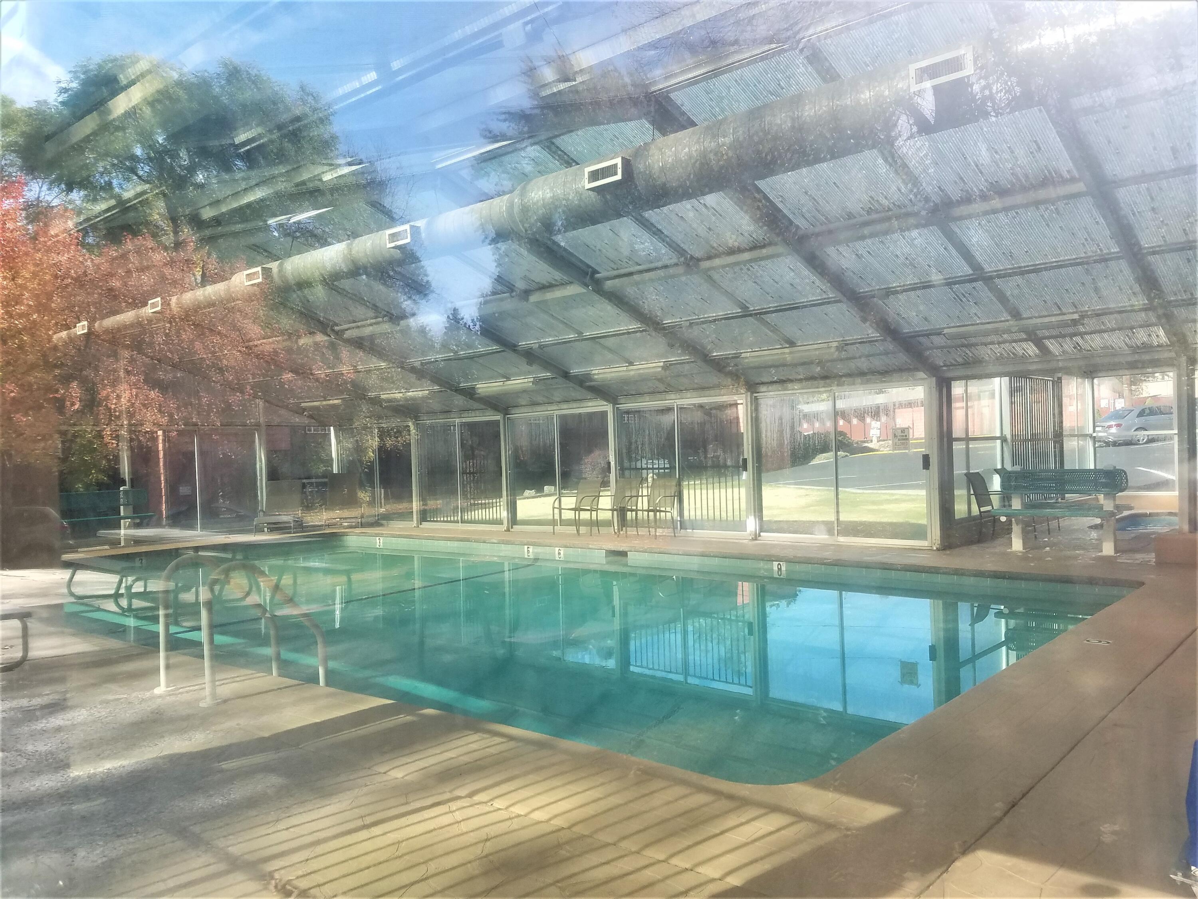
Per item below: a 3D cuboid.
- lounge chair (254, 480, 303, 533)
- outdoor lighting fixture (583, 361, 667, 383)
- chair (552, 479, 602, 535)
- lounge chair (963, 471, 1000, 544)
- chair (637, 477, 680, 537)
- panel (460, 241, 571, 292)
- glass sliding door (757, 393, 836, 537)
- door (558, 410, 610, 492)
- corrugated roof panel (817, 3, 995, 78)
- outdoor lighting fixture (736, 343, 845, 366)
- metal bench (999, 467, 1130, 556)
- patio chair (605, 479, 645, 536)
[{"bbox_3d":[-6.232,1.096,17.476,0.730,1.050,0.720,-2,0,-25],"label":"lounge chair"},{"bbox_3d":[0.321,-1.123,13.106,1.460,0.130,0.200,-2,0,43],"label":"outdoor lighting fixture"},{"bbox_3d":[-0.362,0.962,15.105,0.600,0.920,0.620,-2,0,43],"label":"chair"},{"bbox_3d":[4.937,0.699,11.087,0.620,0.860,0.580,-2,-1,41],"label":"lounge chair"},{"bbox_3d":[0.797,0.920,14.069,0.610,0.920,0.620,-2,0,43],"label":"chair"},{"bbox_3d":[-0.953,-2.202,10.887,1.000,0.050,1.121,-2,-21,43],"label":"panel"},{"bbox_3d":[2.561,0.189,11.727,1.120,1.880,0.060,-2,-1,41],"label":"glass sliding door"},{"bbox_3d":[-0.211,0.368,15.235,1.260,2.000,0.060,-2,0,43],"label":"door"},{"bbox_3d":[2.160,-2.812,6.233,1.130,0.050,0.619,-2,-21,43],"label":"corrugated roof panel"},{"bbox_3d":[2.332,-1.196,11.261,1.480,0.130,0.200,-2,0,43],"label":"outdoor lighting fixture"},{"bbox_3d":[5.001,0.647,9.717,1.250,0.920,0.930,-2,-1,41],"label":"metal bench"},{"bbox_3d":[0.244,0.877,13.589,0.580,0.860,0.600,-2,-1,41],"label":"patio chair"}]

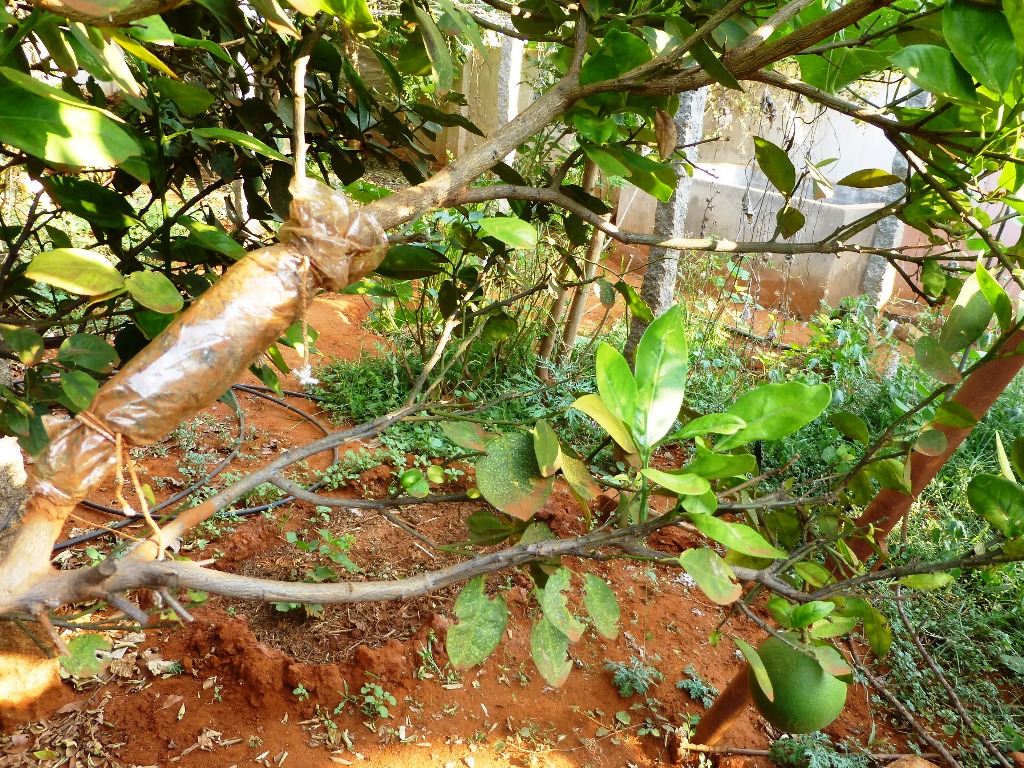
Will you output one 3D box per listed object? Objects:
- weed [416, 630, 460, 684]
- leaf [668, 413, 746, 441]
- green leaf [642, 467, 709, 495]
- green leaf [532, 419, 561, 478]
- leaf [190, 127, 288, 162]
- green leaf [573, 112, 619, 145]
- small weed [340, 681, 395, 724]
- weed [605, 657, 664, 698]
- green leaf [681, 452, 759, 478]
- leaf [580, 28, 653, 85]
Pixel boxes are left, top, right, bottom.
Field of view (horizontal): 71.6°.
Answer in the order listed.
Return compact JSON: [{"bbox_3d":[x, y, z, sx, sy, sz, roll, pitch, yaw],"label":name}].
[{"bbox_3d":[-0.158,0.588,1.530,0.088,0.075,0.075,5,17,0],"label":"weed"},{"bbox_3d":[0.197,0.043,0.720,0.088,0.015,0.034,-9,27,18],"label":"leaf"},{"bbox_3d":[0.180,0.106,0.782,0.078,0.018,0.038,12,38,27],"label":"green leaf"},{"bbox_3d":[0.034,0.064,0.700,0.025,0.059,0.014,-7,9,-1],"label":"green leaf"},{"bbox_3d":[-0.383,-0.334,0.998,0.150,0.025,0.050,18,27,2],"label":"leaf"},{"bbox_3d":[0.115,-0.350,0.970,0.062,0.025,0.050,13,57,0],"label":"green leaf"},{"bbox_3d":[-0.285,0.626,1.400,0.110,0.055,0.085,4,18,0],"label":"small weed"},{"bbox_3d":[0.269,0.645,1.570,0.120,0.055,0.090,5,17,0],"label":"weed"},{"bbox_3d":[0.211,0.084,0.730,0.085,0.014,0.035,-7,35,15],"label":"green leaf"},{"bbox_3d":[0.134,-0.424,0.930,0.096,0.085,0.025,-24,-16,0],"label":"leaf"}]

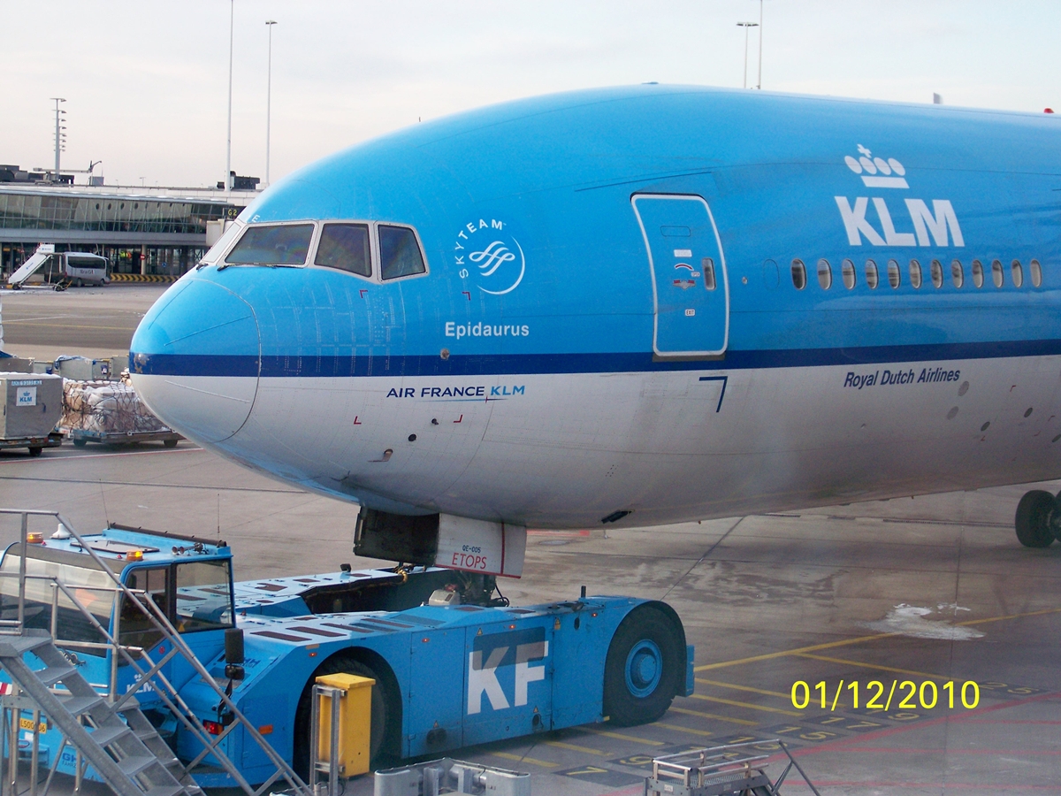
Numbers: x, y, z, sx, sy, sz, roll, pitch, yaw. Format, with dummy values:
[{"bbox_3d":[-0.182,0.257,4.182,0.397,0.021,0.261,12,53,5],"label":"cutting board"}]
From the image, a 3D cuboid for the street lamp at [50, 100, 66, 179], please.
[{"bbox_3d":[-68.201,-31.370,370.780,2.200,23.600,1.200,1,4,0],"label":"street lamp"}]

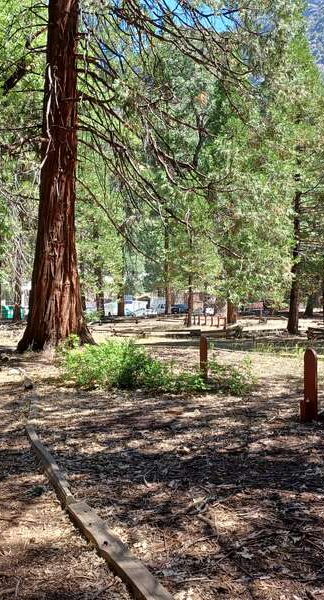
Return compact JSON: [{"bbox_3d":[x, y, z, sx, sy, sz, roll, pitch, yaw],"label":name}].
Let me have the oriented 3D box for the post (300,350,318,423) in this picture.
[{"bbox_3d":[1.970,1.140,7.730,0.200,0.980,0.140,1,1,22],"label":"post"}]

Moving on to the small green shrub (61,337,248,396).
[{"bbox_3d":[-0.090,1.180,11.000,3.600,0.880,1.900,0,1,0],"label":"small green shrub"}]

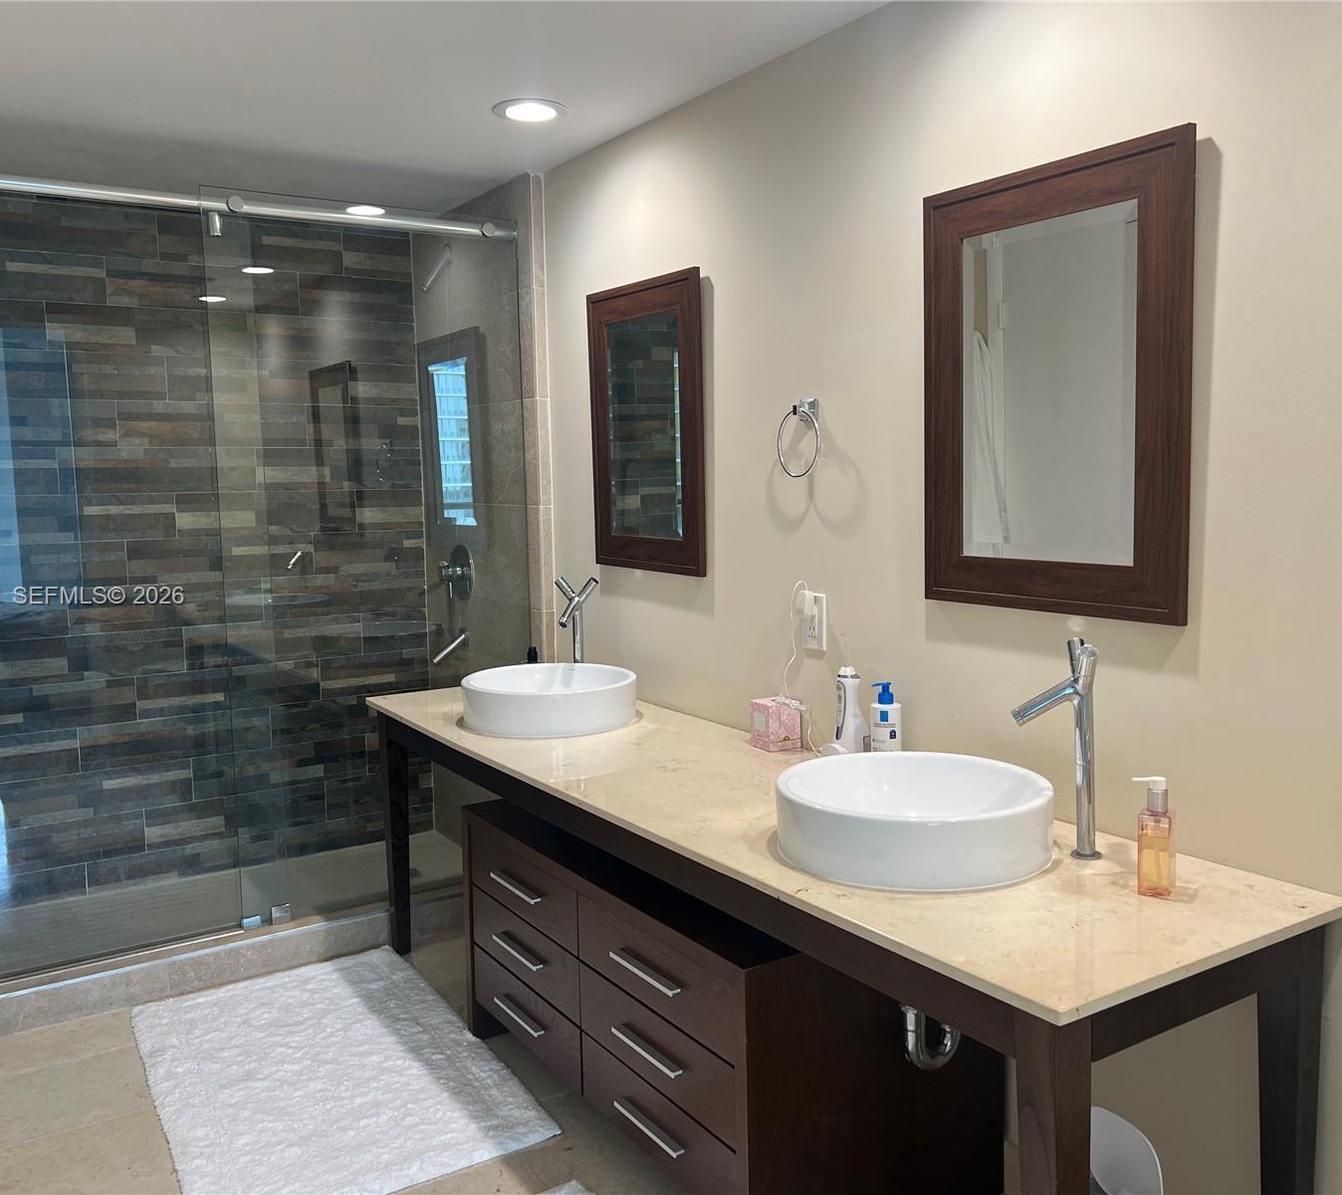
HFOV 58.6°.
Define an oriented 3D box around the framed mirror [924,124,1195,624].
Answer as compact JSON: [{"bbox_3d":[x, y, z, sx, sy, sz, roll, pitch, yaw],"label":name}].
[{"bbox_3d":[0.639,-0.353,2.056,0.023,0.757,0.556,-5,7,-32],"label":"framed mirror"}]

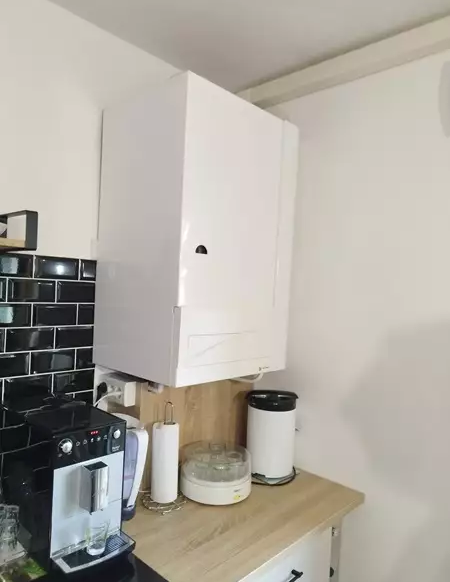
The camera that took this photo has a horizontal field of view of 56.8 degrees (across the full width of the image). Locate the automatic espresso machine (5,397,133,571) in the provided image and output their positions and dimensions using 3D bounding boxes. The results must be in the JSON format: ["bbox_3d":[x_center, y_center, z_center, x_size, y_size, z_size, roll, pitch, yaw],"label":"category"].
[{"bbox_3d":[-0.428,0.484,1.099,0.195,0.325,0.450,2,0,-45],"label":"automatic espresso machine"}]

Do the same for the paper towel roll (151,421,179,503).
[{"bbox_3d":[-0.185,0.535,1.307,0.083,0.229,0.083,3,0,0],"label":"paper towel roll"}]

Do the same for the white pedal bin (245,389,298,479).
[{"bbox_3d":[0.179,0.548,1.599,0.205,0.290,0.195,3,0,0],"label":"white pedal bin"}]

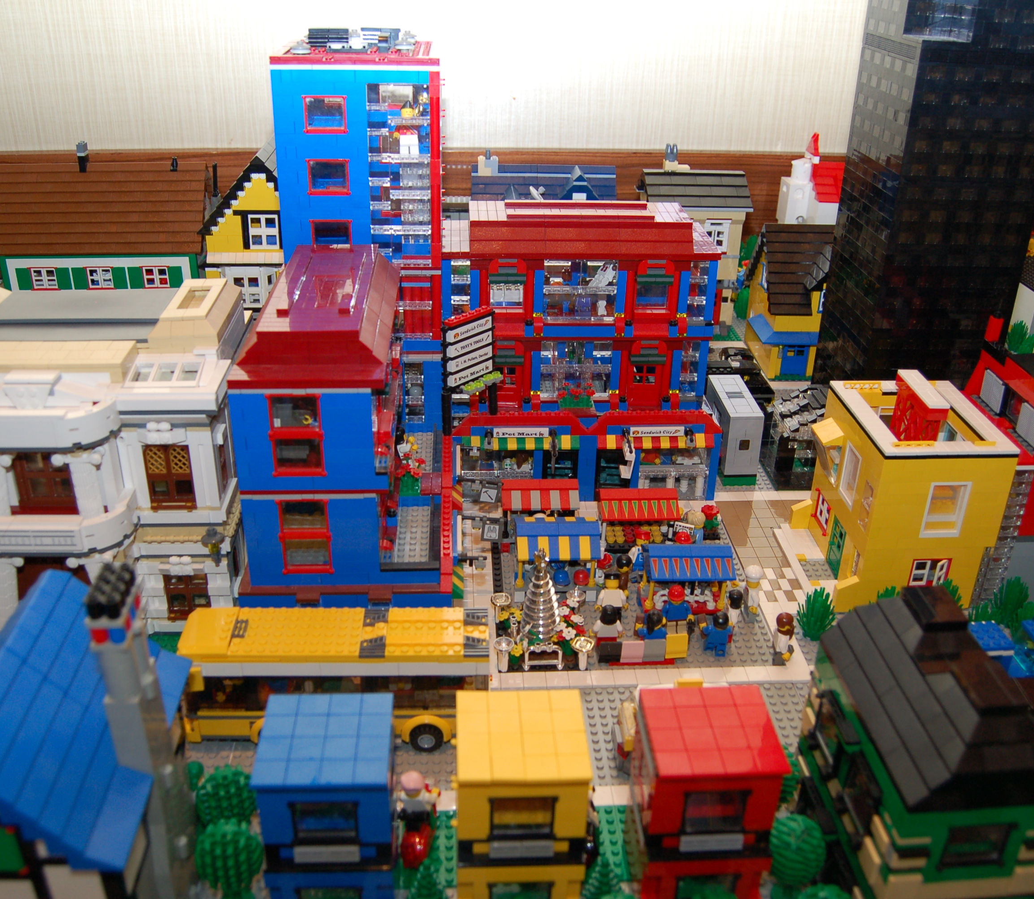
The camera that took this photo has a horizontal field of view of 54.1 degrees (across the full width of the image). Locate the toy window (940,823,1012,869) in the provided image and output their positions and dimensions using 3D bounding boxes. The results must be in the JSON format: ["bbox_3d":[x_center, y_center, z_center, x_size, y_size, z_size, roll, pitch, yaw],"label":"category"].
[{"bbox_3d":[0.222,0.190,0.492,0.034,0.029,0.008,0,27,-4],"label":"toy window"}]

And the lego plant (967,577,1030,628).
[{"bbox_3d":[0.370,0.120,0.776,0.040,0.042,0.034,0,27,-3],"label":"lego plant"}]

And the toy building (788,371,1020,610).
[{"bbox_3d":[0.303,0.027,0.812,0.119,0.161,0.128,-1,27,-3],"label":"toy building"}]

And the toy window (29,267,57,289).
[{"bbox_3d":[-0.560,-0.202,1.202,0.033,0.029,0.008,-2,27,-7],"label":"toy window"}]

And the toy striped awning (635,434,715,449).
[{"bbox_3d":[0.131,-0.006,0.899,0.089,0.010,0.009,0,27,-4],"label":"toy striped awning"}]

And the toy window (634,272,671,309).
[{"bbox_3d":[0.119,-0.137,0.883,0.033,0.034,0.011,0,27,-3],"label":"toy window"}]

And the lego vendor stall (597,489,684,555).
[{"bbox_3d":[0.100,0.058,0.849,0.064,0.062,0.048,0,27,-3],"label":"lego vendor stall"}]

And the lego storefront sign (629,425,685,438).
[{"bbox_3d":[0.124,-0.016,0.895,0.048,0.008,0.004,0,27,-4],"label":"lego storefront sign"}]

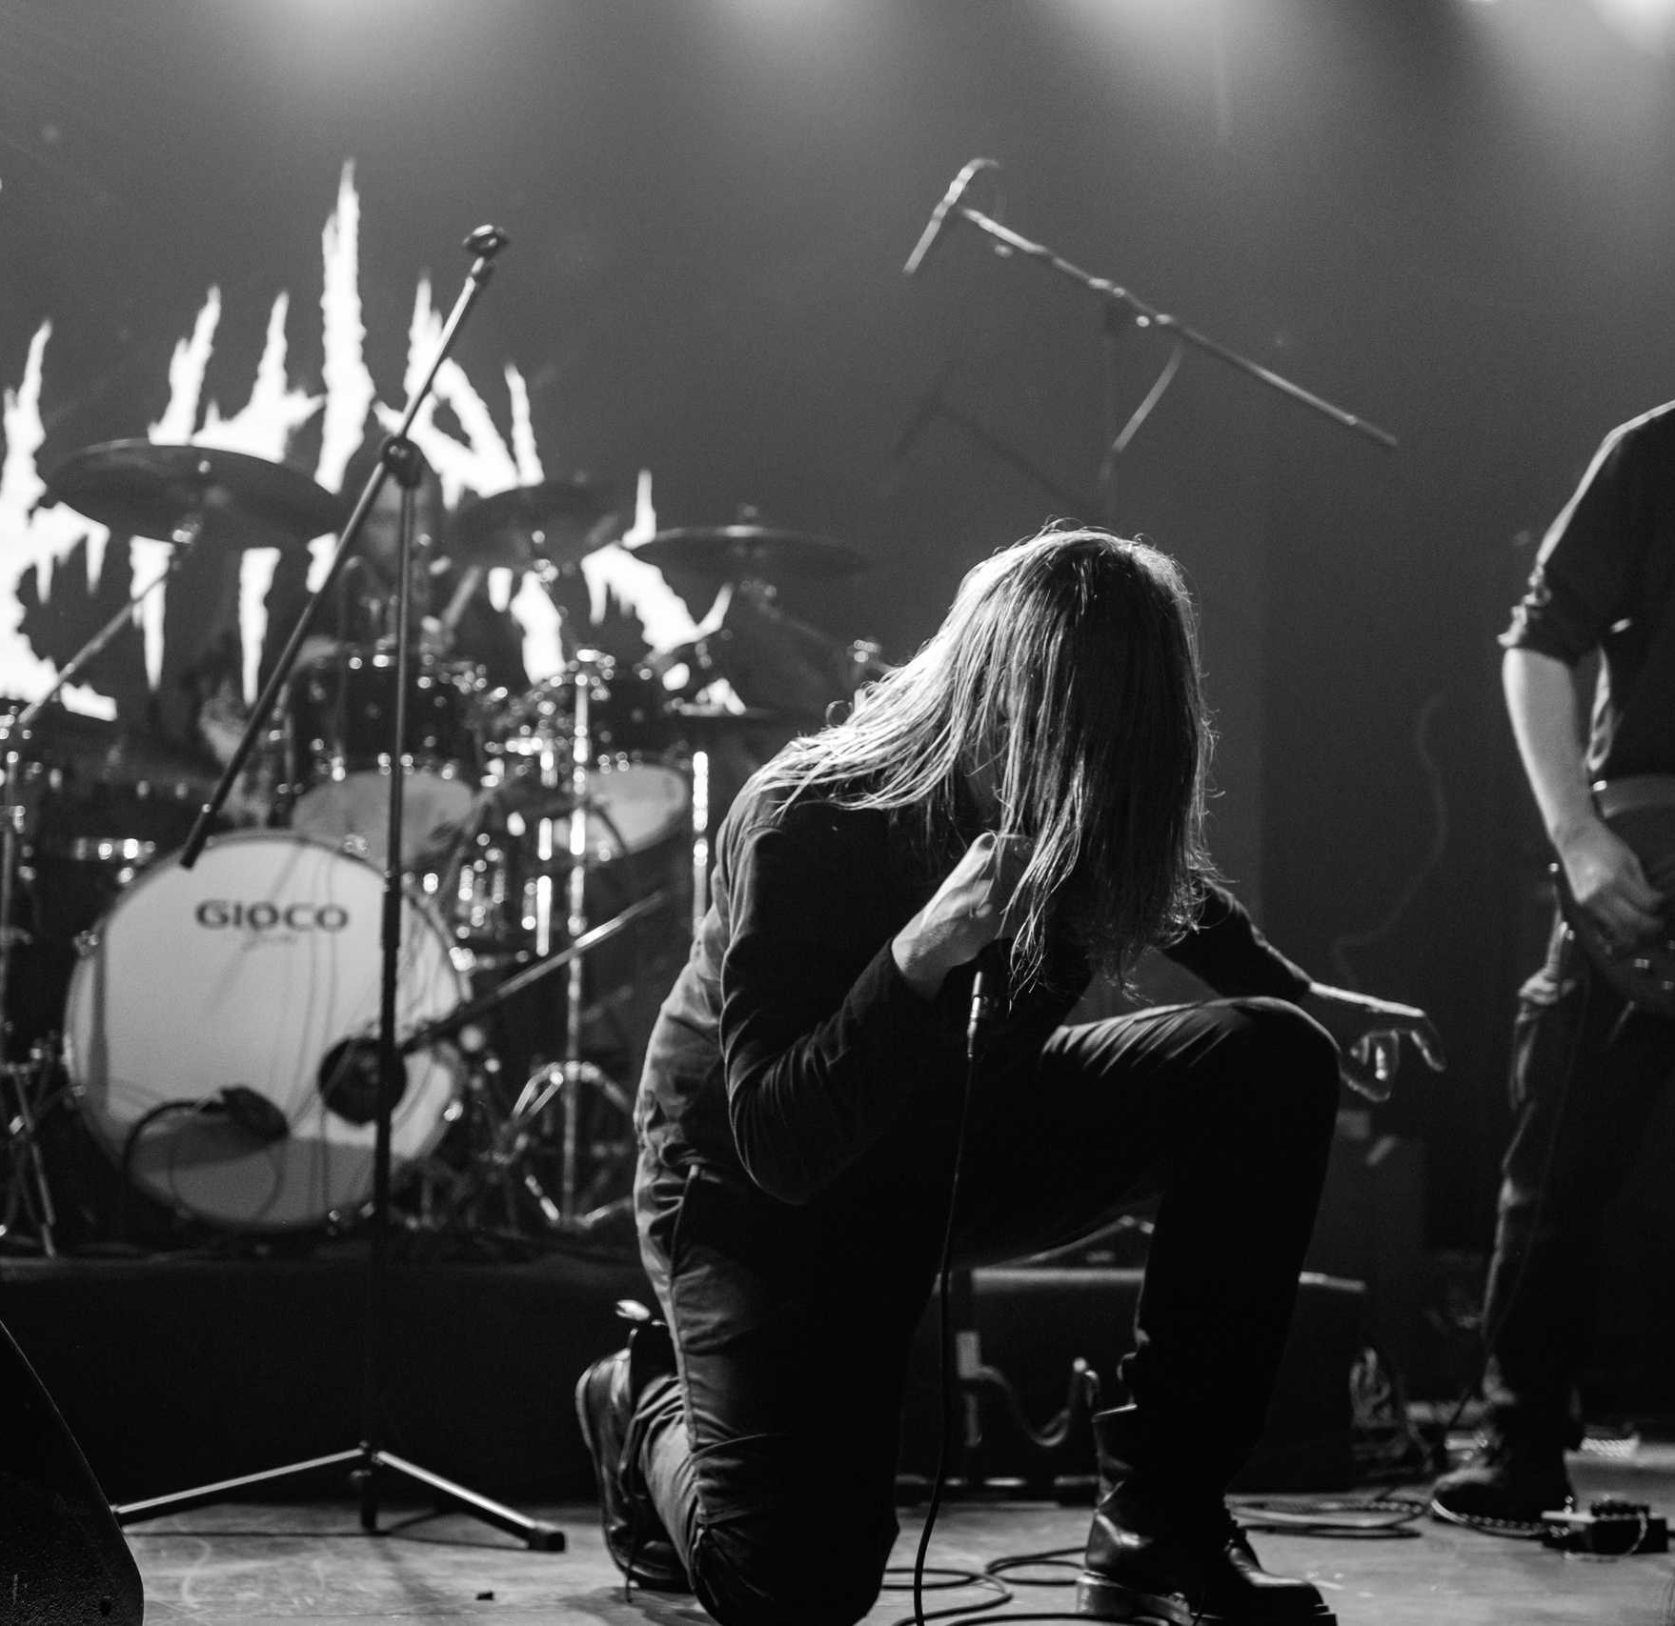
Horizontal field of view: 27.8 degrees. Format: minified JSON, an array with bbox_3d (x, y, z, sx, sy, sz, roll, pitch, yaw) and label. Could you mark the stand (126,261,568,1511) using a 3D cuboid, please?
[{"bbox_3d":[-0.626,0.069,4.377,0.610,1.690,0.550,0,-6,3],"label":"stand"}]

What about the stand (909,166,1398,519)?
[{"bbox_3d":[0.497,-0.178,5.400,0.800,1.775,0.570,1,-6,0],"label":"stand"}]

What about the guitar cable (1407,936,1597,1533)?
[{"bbox_3d":[0.874,0.551,4.468,0.270,0.790,0.280,1,-6,0],"label":"guitar cable"}]

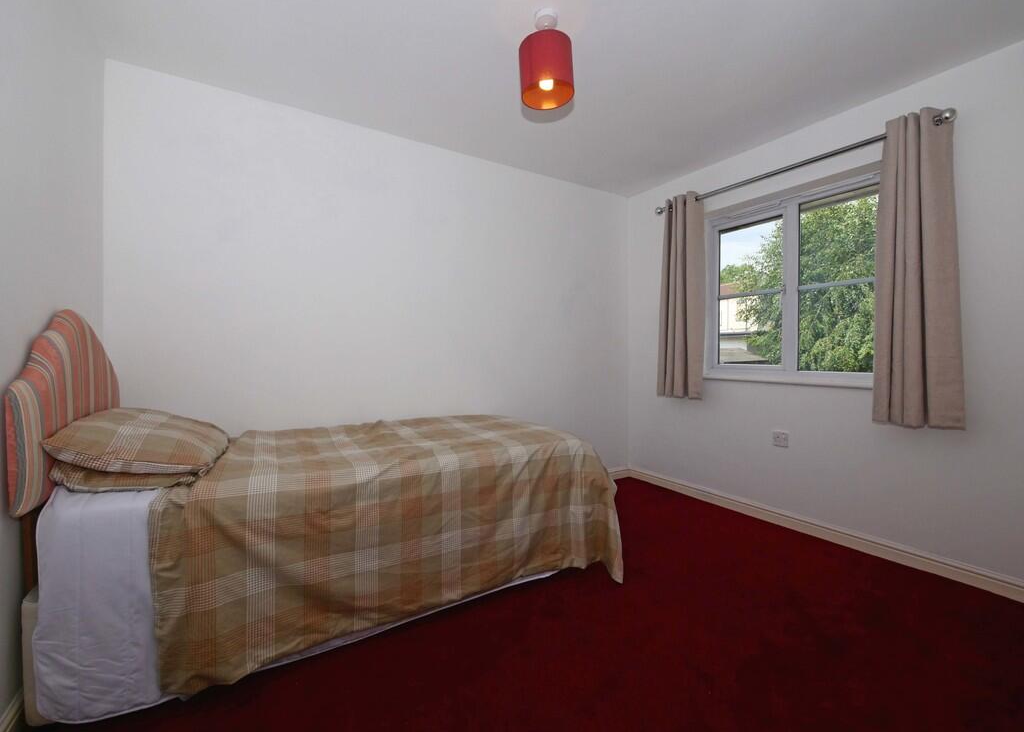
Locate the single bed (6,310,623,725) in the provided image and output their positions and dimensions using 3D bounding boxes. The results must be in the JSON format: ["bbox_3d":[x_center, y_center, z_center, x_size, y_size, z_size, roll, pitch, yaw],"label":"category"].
[{"bbox_3d":[-0.690,0.404,1.925,2.000,1.210,0.960,-1,2,-32],"label":"single bed"}]

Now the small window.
[{"bbox_3d":[1.701,-0.477,2.558,0.130,1.150,1.170,-1,2,-32],"label":"small window"}]

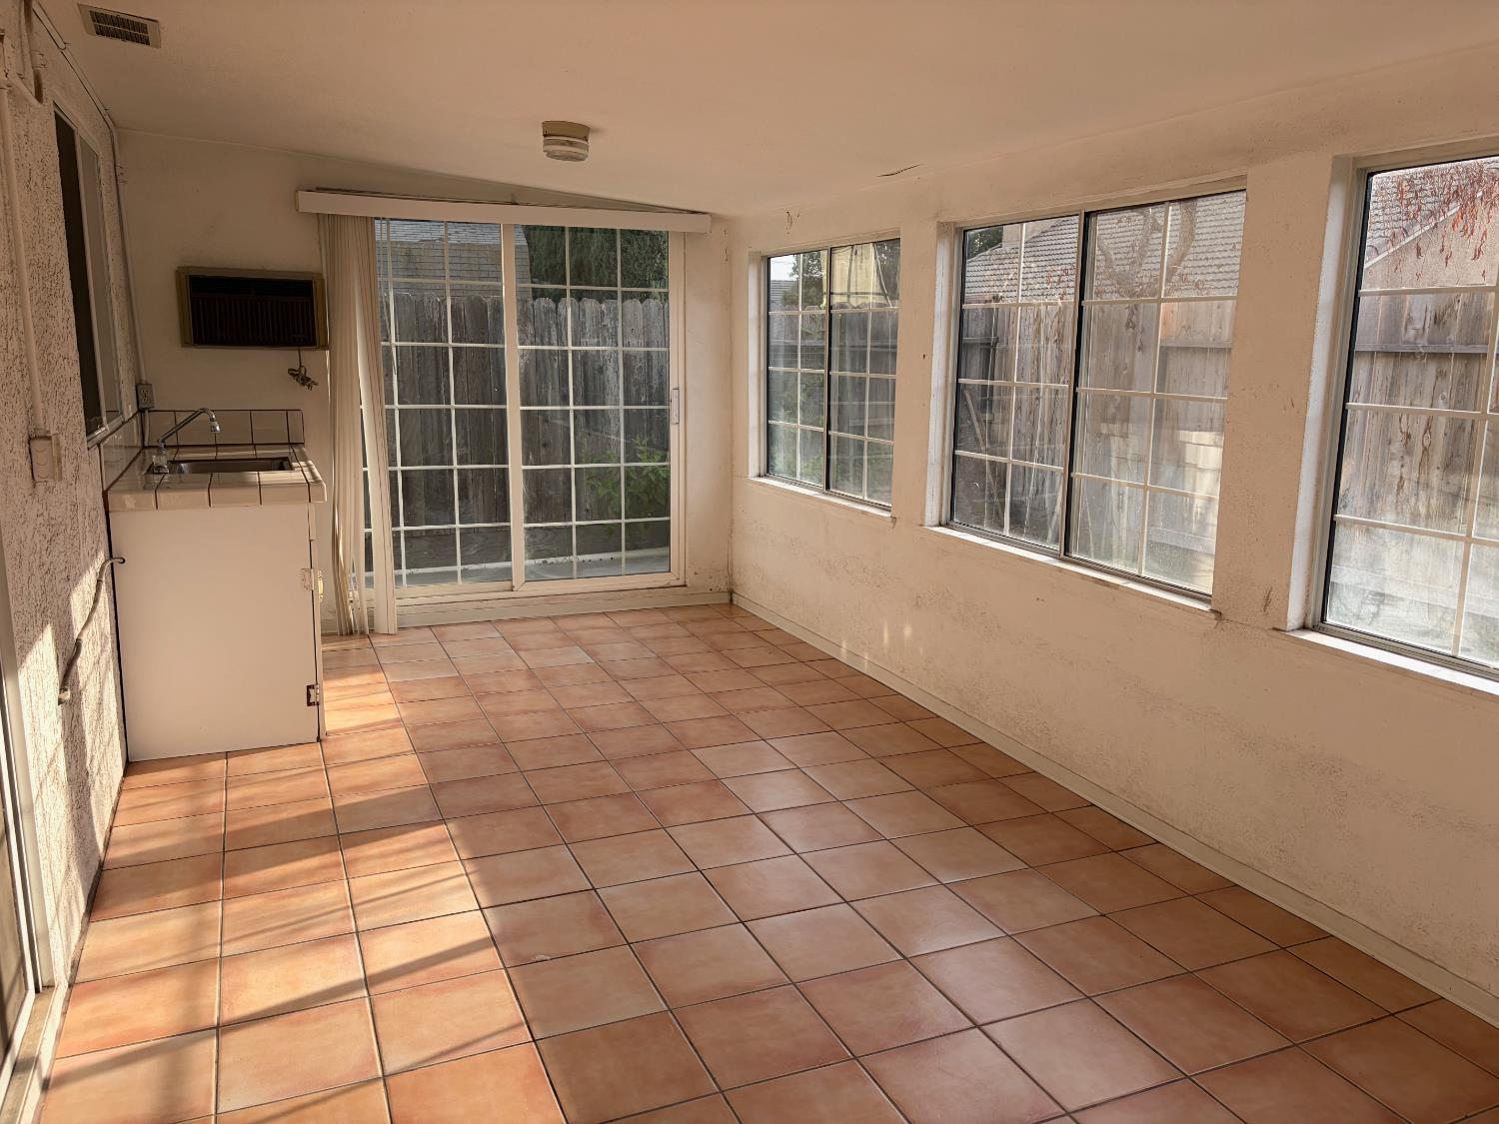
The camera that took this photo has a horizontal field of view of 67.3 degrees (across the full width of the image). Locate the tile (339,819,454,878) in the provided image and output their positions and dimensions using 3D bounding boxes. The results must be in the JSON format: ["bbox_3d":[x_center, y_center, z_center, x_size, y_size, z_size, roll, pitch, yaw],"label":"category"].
[{"bbox_3d":[-1.026,0.844,3.300,0.298,0.010,0.298,-4,12,-23],"label":"tile"}]

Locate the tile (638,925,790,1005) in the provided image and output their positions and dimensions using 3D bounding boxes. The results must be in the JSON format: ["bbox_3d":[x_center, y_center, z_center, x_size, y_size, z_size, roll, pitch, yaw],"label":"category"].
[{"bbox_3d":[-0.098,0.972,2.709,0.298,0.010,0.298,-4,12,-23],"label":"tile"}]

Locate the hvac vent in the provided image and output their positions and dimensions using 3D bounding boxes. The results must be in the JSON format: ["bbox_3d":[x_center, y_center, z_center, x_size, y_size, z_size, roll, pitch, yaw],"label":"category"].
[{"bbox_3d":[-1.789,-1.519,3.216,0.195,0.020,0.345,1,10,-24],"label":"hvac vent"}]

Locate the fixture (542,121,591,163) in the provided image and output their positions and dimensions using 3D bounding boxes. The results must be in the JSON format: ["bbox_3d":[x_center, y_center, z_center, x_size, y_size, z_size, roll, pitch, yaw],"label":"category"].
[{"bbox_3d":[-0.662,-1.513,4.057,0.168,0.105,0.168,1,10,-24],"label":"fixture"}]

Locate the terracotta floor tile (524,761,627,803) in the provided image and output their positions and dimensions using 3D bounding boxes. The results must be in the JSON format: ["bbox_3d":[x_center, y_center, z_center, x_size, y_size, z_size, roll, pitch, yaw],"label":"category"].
[{"bbox_3d":[-0.587,0.747,3.799,0.299,0.010,0.299,-3,12,-23],"label":"terracotta floor tile"}]

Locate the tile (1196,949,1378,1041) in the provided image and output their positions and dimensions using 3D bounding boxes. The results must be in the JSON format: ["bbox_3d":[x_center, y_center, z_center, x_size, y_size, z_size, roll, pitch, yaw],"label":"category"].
[{"bbox_3d":[1.261,1.009,2.633,0.298,0.012,0.298,-3,12,-23],"label":"tile"}]

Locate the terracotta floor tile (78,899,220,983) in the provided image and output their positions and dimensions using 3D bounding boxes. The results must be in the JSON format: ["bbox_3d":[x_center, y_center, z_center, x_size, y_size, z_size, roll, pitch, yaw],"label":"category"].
[{"bbox_3d":[-1.460,0.928,2.770,0.294,0.012,0.294,-3,12,-23],"label":"terracotta floor tile"}]

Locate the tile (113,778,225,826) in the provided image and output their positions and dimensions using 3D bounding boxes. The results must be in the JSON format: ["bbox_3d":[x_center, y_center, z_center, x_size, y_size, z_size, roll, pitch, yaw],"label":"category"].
[{"bbox_3d":[-1.843,0.772,3.601,0.298,0.010,0.298,-4,12,-23],"label":"tile"}]

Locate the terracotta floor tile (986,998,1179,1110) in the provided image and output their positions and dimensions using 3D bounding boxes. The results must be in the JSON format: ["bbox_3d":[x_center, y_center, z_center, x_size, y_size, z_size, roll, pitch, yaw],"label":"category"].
[{"bbox_3d":[0.703,1.043,2.384,0.298,0.010,0.298,-3,12,-23],"label":"terracotta floor tile"}]

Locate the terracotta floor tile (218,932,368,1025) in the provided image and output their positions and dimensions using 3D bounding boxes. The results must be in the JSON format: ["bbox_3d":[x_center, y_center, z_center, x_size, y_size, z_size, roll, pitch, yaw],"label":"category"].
[{"bbox_3d":[-1.058,0.962,2.605,0.298,0.012,0.298,-3,12,-23],"label":"terracotta floor tile"}]

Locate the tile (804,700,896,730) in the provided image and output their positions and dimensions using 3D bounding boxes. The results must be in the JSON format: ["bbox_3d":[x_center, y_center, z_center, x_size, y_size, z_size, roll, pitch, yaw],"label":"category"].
[{"bbox_3d":[0.409,0.624,4.557,0.299,0.010,0.299,-3,12,-23],"label":"tile"}]

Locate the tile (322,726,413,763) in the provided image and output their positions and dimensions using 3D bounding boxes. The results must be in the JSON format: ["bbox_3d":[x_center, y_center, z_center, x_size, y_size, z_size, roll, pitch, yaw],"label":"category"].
[{"bbox_3d":[-1.381,0.668,4.090,0.298,0.010,0.298,-3,12,-23],"label":"tile"}]

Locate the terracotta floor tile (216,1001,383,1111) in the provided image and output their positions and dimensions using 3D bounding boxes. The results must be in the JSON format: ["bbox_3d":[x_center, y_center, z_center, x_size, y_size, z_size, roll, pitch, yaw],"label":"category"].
[{"bbox_3d":[-0.941,1.024,2.348,0.300,0.011,0.300,-3,12,-23],"label":"terracotta floor tile"}]

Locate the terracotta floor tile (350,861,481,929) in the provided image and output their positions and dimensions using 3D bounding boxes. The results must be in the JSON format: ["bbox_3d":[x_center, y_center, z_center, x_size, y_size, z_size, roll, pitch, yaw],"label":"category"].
[{"bbox_3d":[-0.896,0.889,2.997,0.298,0.010,0.298,-3,12,-23],"label":"terracotta floor tile"}]

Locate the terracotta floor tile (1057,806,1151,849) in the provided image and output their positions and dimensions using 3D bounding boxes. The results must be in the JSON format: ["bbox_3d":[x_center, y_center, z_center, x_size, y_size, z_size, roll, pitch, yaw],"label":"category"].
[{"bbox_3d":[1.123,0.828,3.556,0.177,0.010,0.298,-4,12,-23],"label":"terracotta floor tile"}]

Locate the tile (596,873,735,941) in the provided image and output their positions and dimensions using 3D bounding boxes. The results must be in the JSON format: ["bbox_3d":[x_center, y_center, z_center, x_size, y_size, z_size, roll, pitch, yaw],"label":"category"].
[{"bbox_3d":[-0.219,0.911,2.973,0.298,0.012,0.298,-3,12,-23],"label":"tile"}]

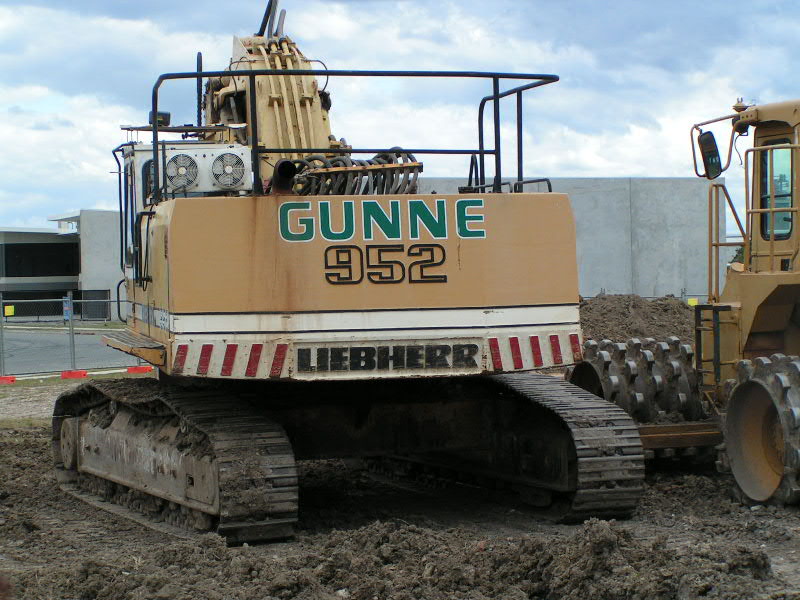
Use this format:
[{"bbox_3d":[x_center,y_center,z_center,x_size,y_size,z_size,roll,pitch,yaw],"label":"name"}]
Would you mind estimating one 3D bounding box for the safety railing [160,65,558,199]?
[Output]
[{"bbox_3d":[-0.471,-1.190,16.565,2.950,0.900,2.100,-1,1,-13],"label":"safety railing"}]

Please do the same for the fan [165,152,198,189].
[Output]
[{"bbox_3d":[-1.819,-1.075,18.300,0.285,0.285,0.080,-1,1,-13],"label":"fan"}]

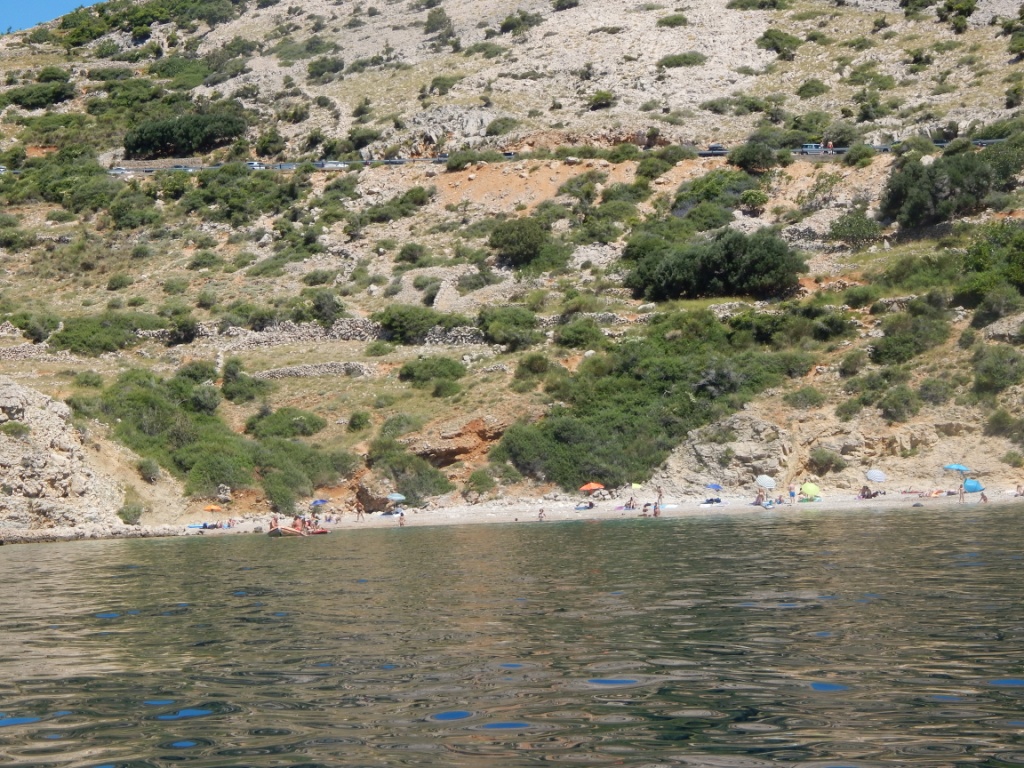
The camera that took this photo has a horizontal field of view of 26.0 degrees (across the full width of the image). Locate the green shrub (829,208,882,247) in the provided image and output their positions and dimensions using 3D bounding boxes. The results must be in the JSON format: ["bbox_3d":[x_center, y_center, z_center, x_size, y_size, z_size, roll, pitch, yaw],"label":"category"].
[{"bbox_3d":[42.020,-19.120,271.000,6.230,4.150,4.980,-2,-3,0],"label":"green shrub"}]

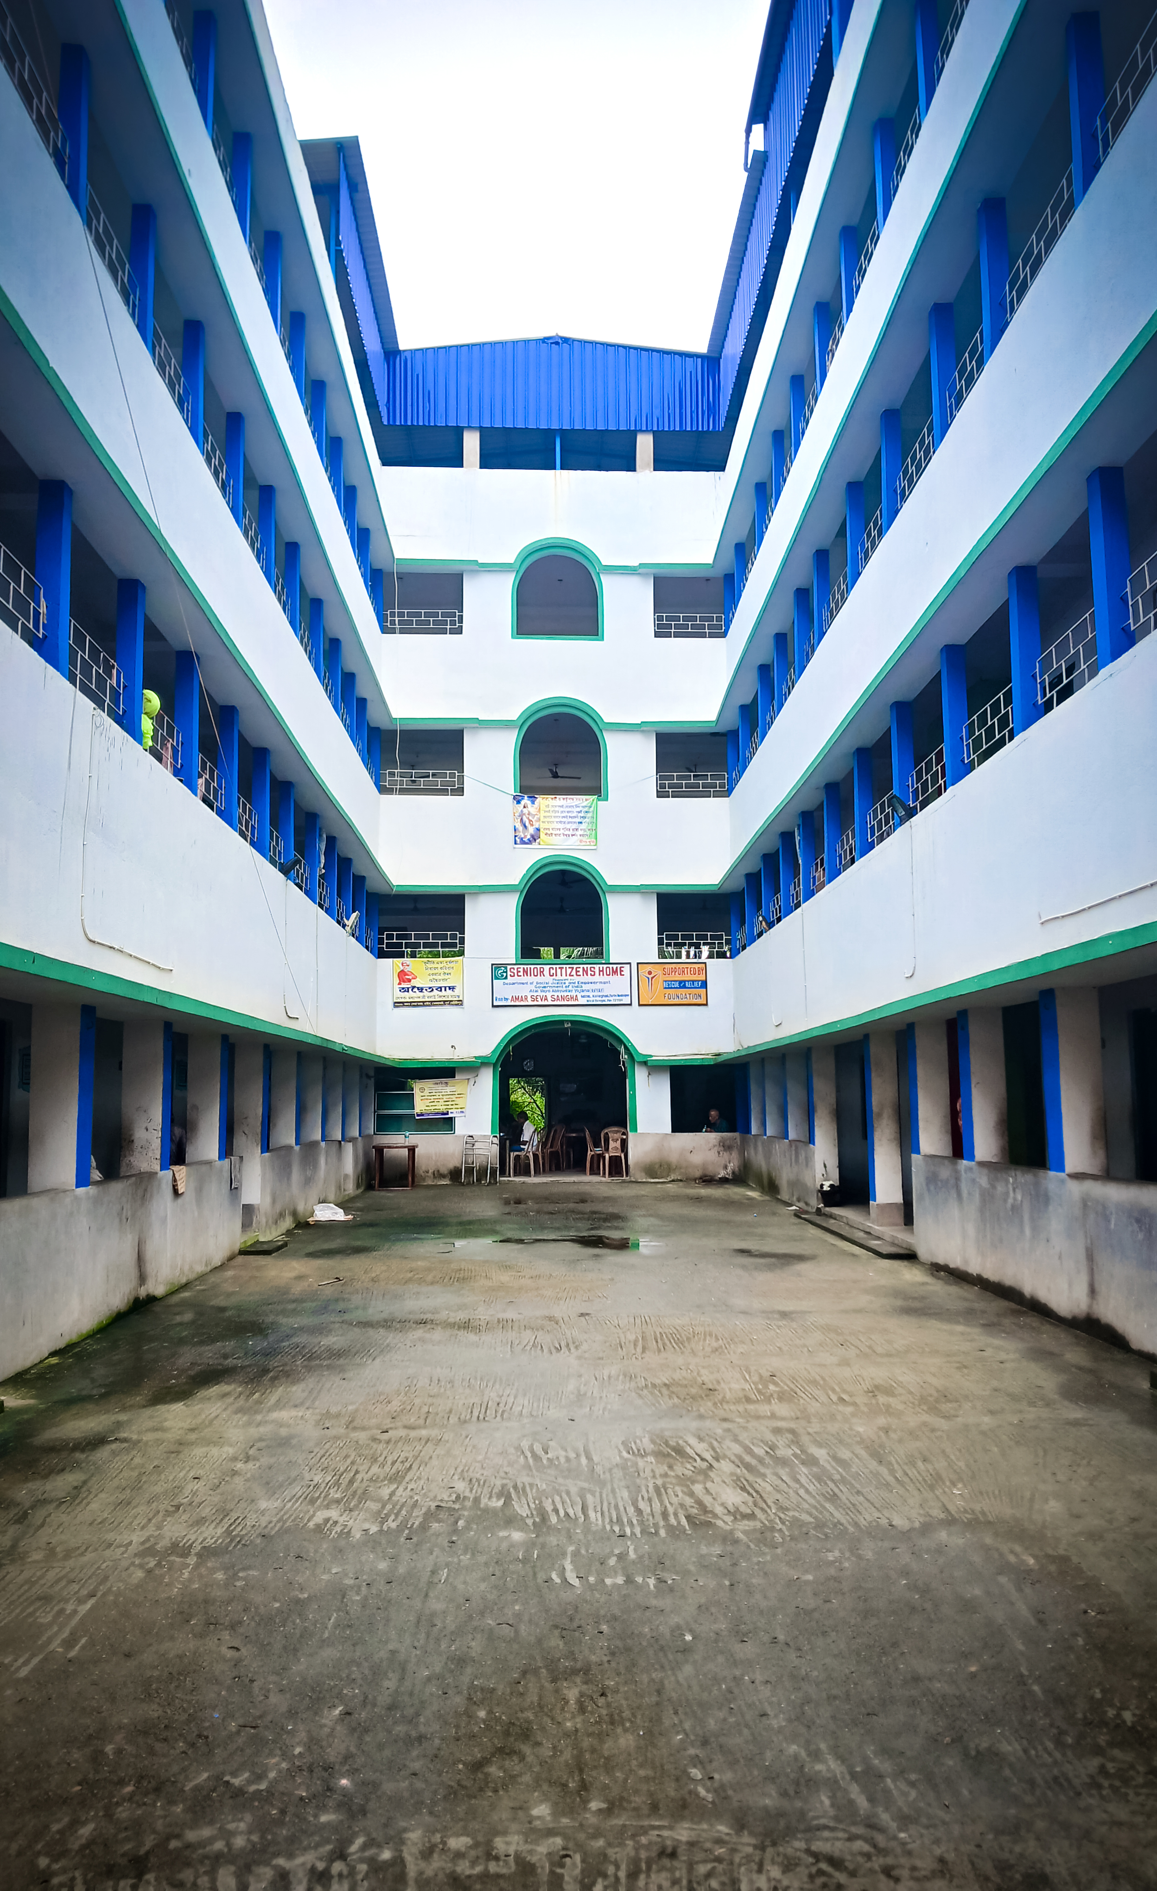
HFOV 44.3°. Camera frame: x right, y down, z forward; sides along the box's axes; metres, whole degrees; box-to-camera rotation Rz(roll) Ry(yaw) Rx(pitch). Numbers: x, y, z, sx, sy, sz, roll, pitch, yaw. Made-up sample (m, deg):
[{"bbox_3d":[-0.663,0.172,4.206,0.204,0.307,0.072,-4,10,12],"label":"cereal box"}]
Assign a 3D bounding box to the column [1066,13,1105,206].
[{"bbox_3d":[3.352,-5.456,9.374,0.170,1.340,0.185,0,-7,-1],"label":"column"}]

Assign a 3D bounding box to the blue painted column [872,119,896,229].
[{"bbox_3d":[3.124,-7.757,14.357,0.157,1.169,0.157,-1,-7,-1],"label":"blue painted column"}]

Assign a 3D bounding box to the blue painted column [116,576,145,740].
[{"bbox_3d":[-3.315,-2.085,10.493,0.157,1.210,0.157,-1,-7,-1],"label":"blue painted column"}]

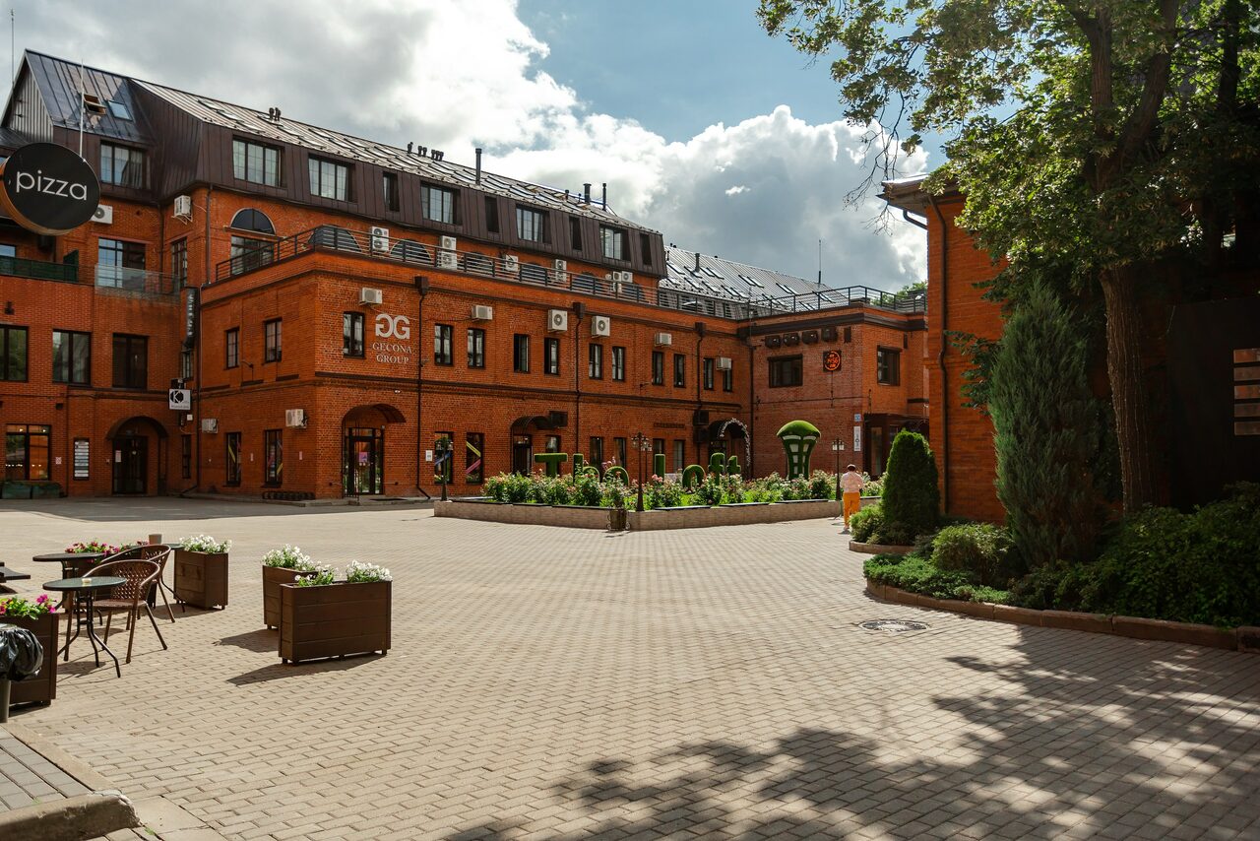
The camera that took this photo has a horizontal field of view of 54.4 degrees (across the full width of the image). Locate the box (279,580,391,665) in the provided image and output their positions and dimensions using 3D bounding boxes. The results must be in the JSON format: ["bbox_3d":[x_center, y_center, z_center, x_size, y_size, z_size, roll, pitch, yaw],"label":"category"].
[{"bbox_3d":[-2.347,1.602,9.807,0.840,0.600,0.270,2,-3,-40],"label":"box"}]

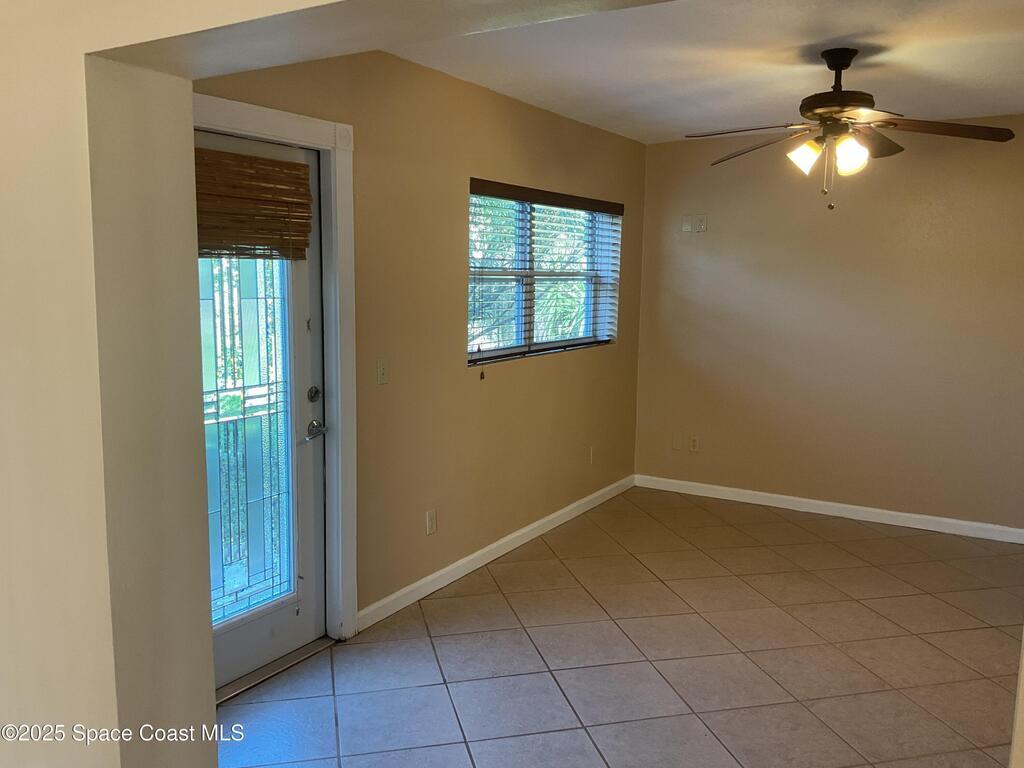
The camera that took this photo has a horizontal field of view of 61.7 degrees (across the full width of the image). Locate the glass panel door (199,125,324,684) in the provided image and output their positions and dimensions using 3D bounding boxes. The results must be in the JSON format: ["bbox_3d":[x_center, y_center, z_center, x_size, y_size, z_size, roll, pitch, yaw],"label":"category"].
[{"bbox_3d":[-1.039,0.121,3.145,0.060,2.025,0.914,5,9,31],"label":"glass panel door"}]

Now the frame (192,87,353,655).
[{"bbox_3d":[-1.003,0.078,3.118,0.130,2.140,1.170,5,9,31],"label":"frame"}]

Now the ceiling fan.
[{"bbox_3d":[1.341,-1.092,3.498,1.280,0.510,1.280,5,9,31],"label":"ceiling fan"}]

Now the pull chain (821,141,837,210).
[{"bbox_3d":[1.292,-0.855,3.502,0.050,0.290,0.040,3,8,20],"label":"pull chain"}]

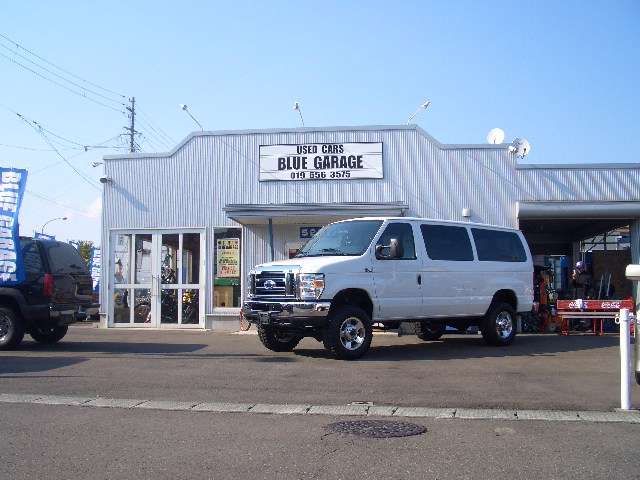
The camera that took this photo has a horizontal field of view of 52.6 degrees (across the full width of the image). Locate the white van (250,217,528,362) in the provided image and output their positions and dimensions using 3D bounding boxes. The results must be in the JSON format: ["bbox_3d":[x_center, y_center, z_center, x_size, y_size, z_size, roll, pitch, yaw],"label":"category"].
[{"bbox_3d":[1.440,0.799,11.461,5.500,2.200,2.080,3,-6,-36],"label":"white van"}]

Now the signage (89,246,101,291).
[{"bbox_3d":[-8.538,1.159,25.000,0.600,1.800,0.050,0,-5,-3],"label":"signage"}]

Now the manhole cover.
[{"bbox_3d":[0.422,1.406,4.749,0.720,0.030,0.720,0,-5,0],"label":"manhole cover"}]

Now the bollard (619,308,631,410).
[{"bbox_3d":[2.593,1.014,5.490,0.080,0.850,0.080,1,-5,0],"label":"bollard"}]

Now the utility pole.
[{"bbox_3d":[-12.026,-2.426,41.458,0.900,13.690,0.700,0,-5,0],"label":"utility pole"}]

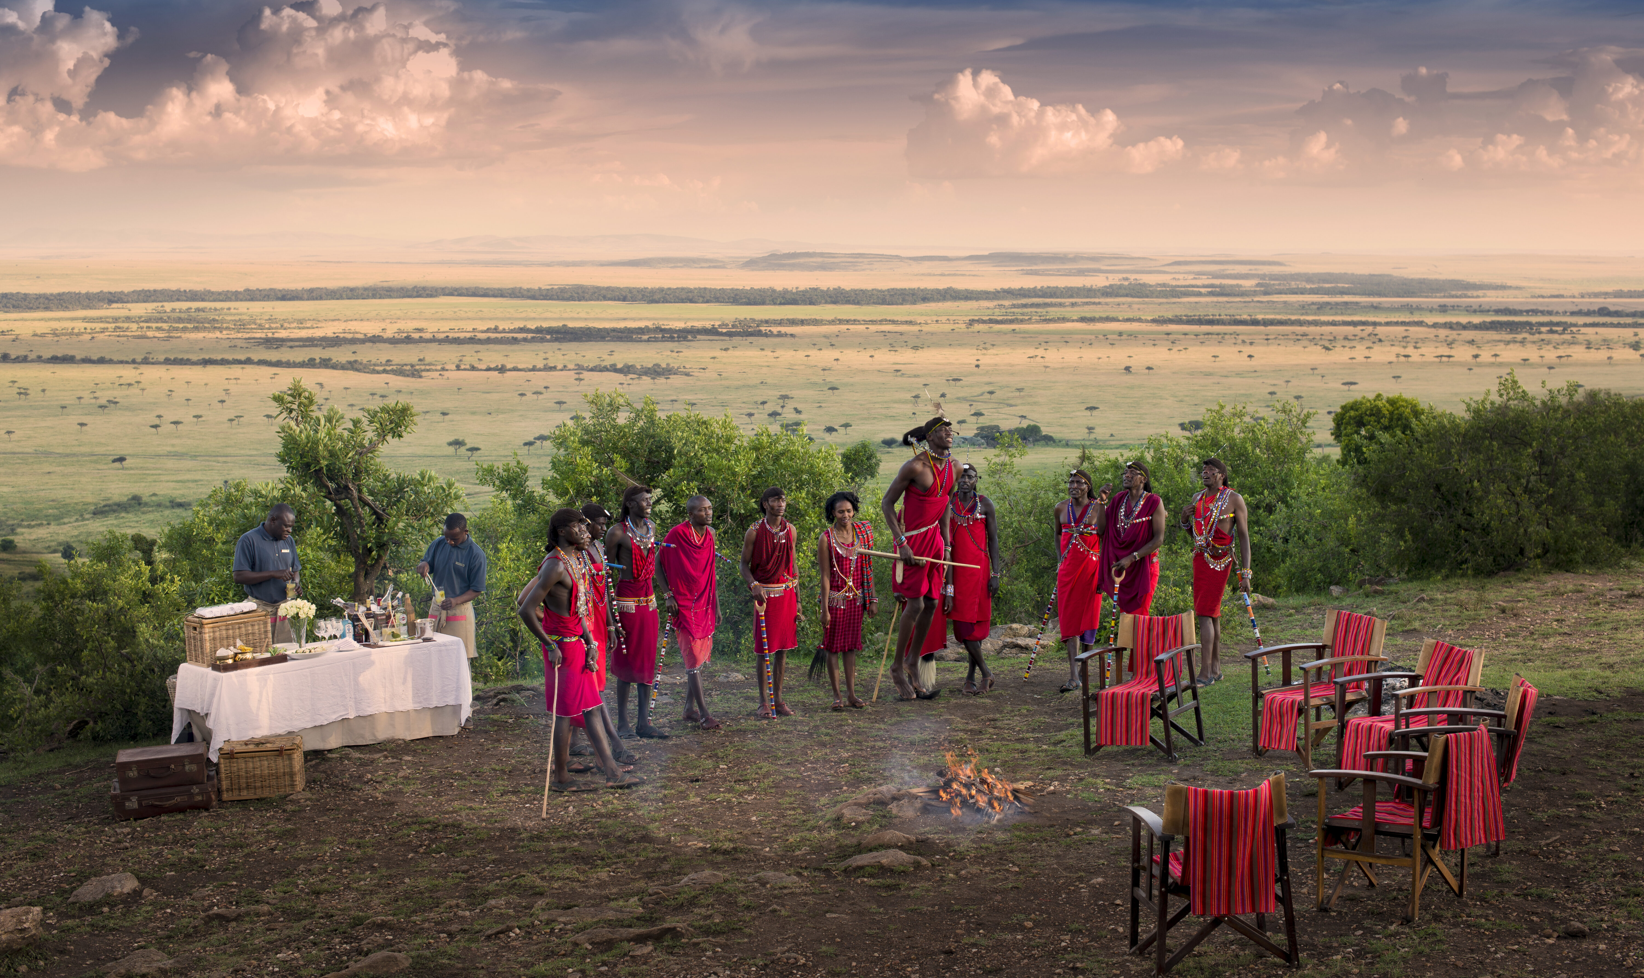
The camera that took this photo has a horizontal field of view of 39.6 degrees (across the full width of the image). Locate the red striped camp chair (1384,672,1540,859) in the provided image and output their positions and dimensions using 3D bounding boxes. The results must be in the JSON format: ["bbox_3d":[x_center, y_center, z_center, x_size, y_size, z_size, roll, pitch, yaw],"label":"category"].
[{"bbox_3d":[3.699,1.569,13.124,0.750,0.940,0.630,2,6,16],"label":"red striped camp chair"}]

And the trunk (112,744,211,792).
[{"bbox_3d":[-4.439,1.875,15.342,0.590,0.200,0.410,-4,5,-20],"label":"trunk"}]

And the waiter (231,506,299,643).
[{"bbox_3d":[-4.198,0.957,17.392,0.520,1.700,0.400,-5,8,-37],"label":"waiter"}]

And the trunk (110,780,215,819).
[{"bbox_3d":[-4.089,1.921,14.200,0.600,0.165,0.370,-5,7,-17],"label":"trunk"}]

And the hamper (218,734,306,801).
[{"bbox_3d":[-3.727,1.865,15.286,0.550,0.340,0.360,-2,6,-18],"label":"hamper"}]

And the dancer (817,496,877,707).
[{"bbox_3d":[0.174,0.801,16.665,0.440,1.583,0.320,-2,6,-15],"label":"dancer"}]

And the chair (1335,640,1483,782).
[{"bbox_3d":[3.515,1.391,13.714,0.650,0.890,0.630,-2,4,-23],"label":"chair"}]

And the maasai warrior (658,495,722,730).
[{"bbox_3d":[-0.955,0.869,16.732,0.470,1.720,0.400,-4,7,-35],"label":"maasai warrior"}]

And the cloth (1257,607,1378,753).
[{"bbox_3d":[3.358,1.290,15.400,0.640,0.840,0.420,-3,6,-23],"label":"cloth"}]

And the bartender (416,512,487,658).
[{"bbox_3d":[-2.808,1.014,17.401,0.520,1.630,0.470,3,7,28],"label":"bartender"}]

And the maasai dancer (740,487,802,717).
[{"bbox_3d":[-0.348,0.802,16.435,0.460,1.631,0.340,-3,7,-26],"label":"maasai dancer"}]

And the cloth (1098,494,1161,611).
[{"bbox_3d":[2.380,0.500,17.600,0.460,0.940,0.340,3,7,25],"label":"cloth"}]

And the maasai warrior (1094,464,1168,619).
[{"bbox_3d":[2.343,0.659,17.229,0.540,1.743,0.400,4,7,32],"label":"maasai warrior"}]

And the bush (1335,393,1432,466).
[{"bbox_3d":[8.146,-0.557,33.123,1.550,1.700,1.500,0,6,0],"label":"bush"}]

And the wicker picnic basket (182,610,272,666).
[{"bbox_3d":[-4.444,1.121,17.109,0.530,0.350,0.340,-6,6,-36],"label":"wicker picnic basket"}]

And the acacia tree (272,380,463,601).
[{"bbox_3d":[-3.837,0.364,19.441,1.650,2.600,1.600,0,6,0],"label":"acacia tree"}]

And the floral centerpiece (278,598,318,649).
[{"bbox_3d":[-3.858,0.975,16.793,0.270,0.370,0.270,0,6,0],"label":"floral centerpiece"}]

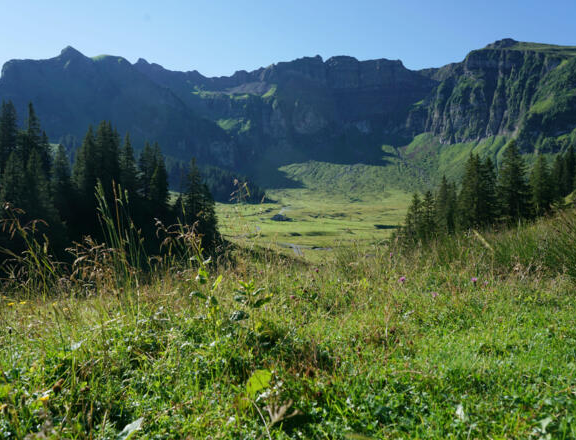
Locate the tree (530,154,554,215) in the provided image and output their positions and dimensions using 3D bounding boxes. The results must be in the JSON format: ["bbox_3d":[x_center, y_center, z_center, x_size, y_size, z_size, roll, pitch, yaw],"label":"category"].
[{"bbox_3d":[45.610,-6.090,92.000,4.660,11.290,4.660,0,3,0],"label":"tree"}]

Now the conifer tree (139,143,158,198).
[{"bbox_3d":[-26.540,-7.160,98.000,4.770,15.270,4.770,0,3,0],"label":"conifer tree"}]

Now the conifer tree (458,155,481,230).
[{"bbox_3d":[30.410,-4.690,86.000,4.360,13.240,4.360,0,3,0],"label":"conifer tree"}]

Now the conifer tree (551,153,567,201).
[{"bbox_3d":[58.910,-8.950,112.000,4.150,11.560,4.150,0,3,0],"label":"conifer tree"}]

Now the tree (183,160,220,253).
[{"bbox_3d":[-12.730,-1.700,76.000,5.180,14.810,5.180,0,3,0],"label":"tree"}]

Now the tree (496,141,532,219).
[{"bbox_3d":[35.380,-5.840,80.000,6.080,13.090,6.080,0,3,0],"label":"tree"}]

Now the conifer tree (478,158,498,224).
[{"bbox_3d":[34.370,-4.710,88.000,4.110,12.340,4.110,0,3,0],"label":"conifer tree"}]

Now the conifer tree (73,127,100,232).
[{"bbox_3d":[-34.720,-5.660,88.000,5.140,21.090,5.140,0,3,0],"label":"conifer tree"}]

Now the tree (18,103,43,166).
[{"bbox_3d":[-57.470,-16.470,115.000,6.720,19.720,6.720,0,3,0],"label":"tree"}]

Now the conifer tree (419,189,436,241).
[{"bbox_3d":[22.210,-0.320,82.000,3.350,8.790,3.350,0,3,0],"label":"conifer tree"}]

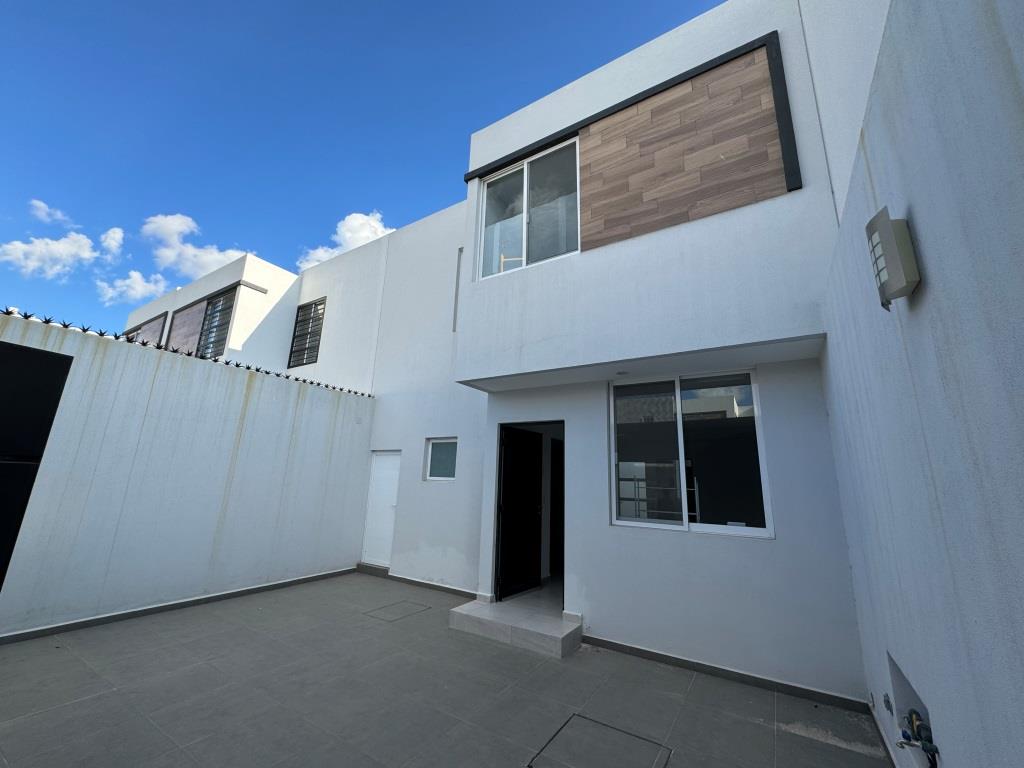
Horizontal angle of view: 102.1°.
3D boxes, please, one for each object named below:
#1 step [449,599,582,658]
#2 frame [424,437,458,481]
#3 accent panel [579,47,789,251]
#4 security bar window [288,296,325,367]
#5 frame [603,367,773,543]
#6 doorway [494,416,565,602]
[{"bbox_3d":[0.033,2.558,4.389,1.333,0.175,0.523,-6,-15,32],"label":"step"},{"bbox_3d":[-1.092,1.199,6.541,0.658,0.669,0.113,-6,-15,32],"label":"frame"},{"bbox_3d":[1.517,-2.238,4.051,1.818,1.568,0.049,-6,-15,32],"label":"accent panel"},{"bbox_3d":[-4.611,-1.142,9.350,1.126,1.526,0.073,-6,-15,32],"label":"security bar window"},{"bbox_3d":[1.699,0.674,4.140,1.439,1.521,0.097,-6,-15,32],"label":"frame"},{"bbox_3d":[0.236,1.509,4.915,0.919,2.108,0.138,-6,-15,32],"label":"doorway"}]

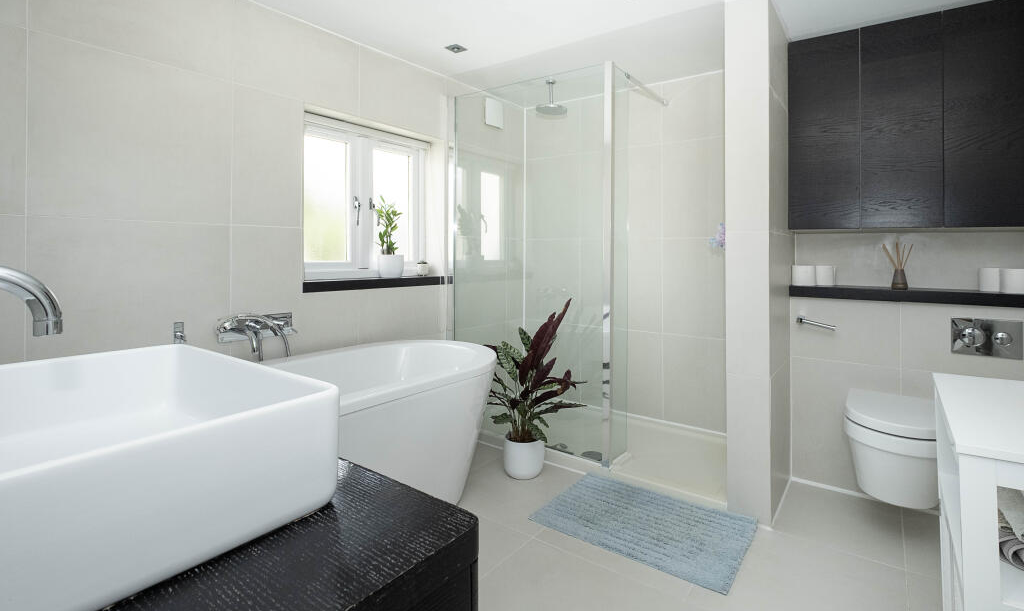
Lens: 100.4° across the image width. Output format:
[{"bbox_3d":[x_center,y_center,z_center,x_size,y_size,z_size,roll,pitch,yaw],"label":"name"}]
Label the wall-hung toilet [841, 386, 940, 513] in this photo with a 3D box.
[{"bbox_3d":[1.628,0.617,1.779,0.390,0.350,0.440,3,5,36],"label":"wall-hung toilet"}]

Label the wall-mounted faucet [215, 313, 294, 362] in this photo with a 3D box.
[{"bbox_3d":[-1.090,0.137,1.890,0.195,0.186,0.299,4,6,41],"label":"wall-mounted faucet"}]

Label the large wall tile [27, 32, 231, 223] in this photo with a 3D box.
[{"bbox_3d":[-1.427,-0.641,1.654,0.011,0.609,0.604,4,6,41],"label":"large wall tile"}]

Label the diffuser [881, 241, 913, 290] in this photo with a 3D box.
[{"bbox_3d":[1.795,-0.188,1.982,0.104,0.220,0.094,3,5,36],"label":"diffuser"}]

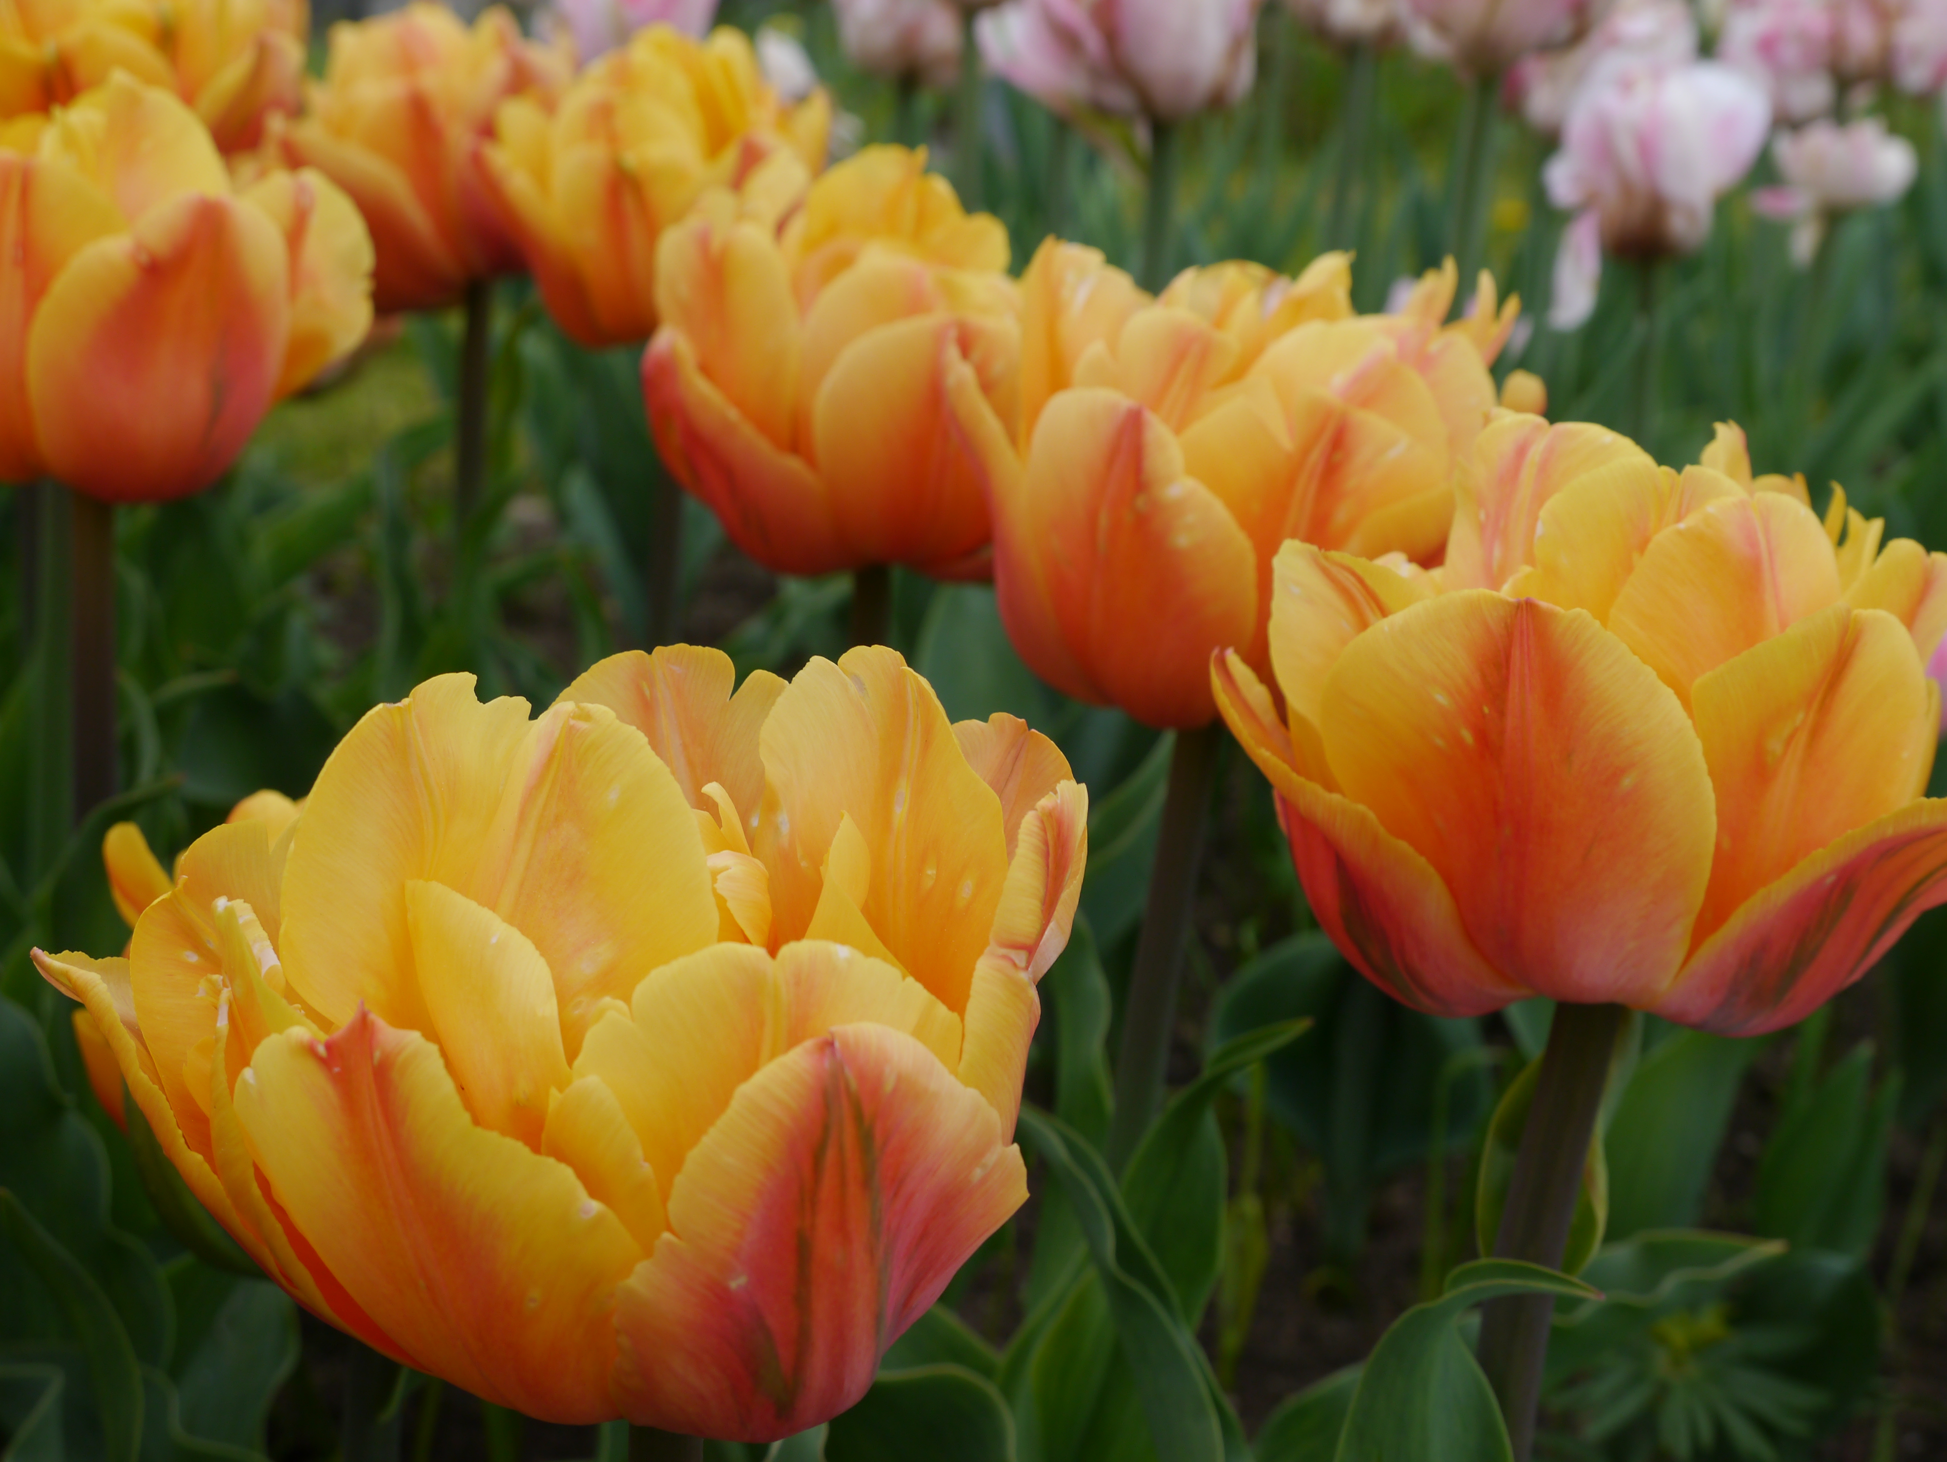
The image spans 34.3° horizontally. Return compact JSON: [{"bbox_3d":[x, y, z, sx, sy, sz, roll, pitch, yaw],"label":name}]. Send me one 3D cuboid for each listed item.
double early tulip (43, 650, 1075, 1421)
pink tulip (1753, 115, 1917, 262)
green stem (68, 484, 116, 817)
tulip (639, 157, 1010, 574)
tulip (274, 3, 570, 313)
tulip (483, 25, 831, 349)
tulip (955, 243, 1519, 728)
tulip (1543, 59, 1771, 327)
[{"bbox_3d":[-0.039,0.029,0.300,0.098,0.067,0.095,0,17,0],"label":"double early tulip"},{"bbox_3d":[0.320,-0.201,1.170,0.060,0.052,0.055,0,17,0],"label":"pink tulip"},{"bbox_3d":[-0.168,-0.014,0.600,0.009,0.068,0.009,0,17,0],"label":"green stem"},{"bbox_3d":[-0.026,-0.070,0.600,0.077,0.078,0.077,0,17,0],"label":"tulip"},{"bbox_3d":[-0.136,-0.142,0.780,0.074,0.074,0.073,0,17,0],"label":"tulip"},{"bbox_3d":[-0.070,-0.121,0.700,0.077,0.071,0.075,0,17,0],"label":"tulip"},{"bbox_3d":[0.040,-0.037,0.470,0.083,0.070,0.080,0,17,0],"label":"tulip"},{"bbox_3d":[0.239,-0.187,1.100,0.078,0.088,0.070,0,17,0],"label":"tulip"}]

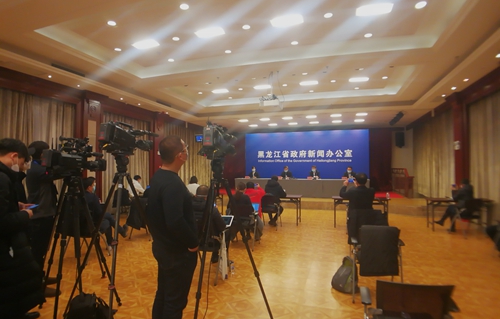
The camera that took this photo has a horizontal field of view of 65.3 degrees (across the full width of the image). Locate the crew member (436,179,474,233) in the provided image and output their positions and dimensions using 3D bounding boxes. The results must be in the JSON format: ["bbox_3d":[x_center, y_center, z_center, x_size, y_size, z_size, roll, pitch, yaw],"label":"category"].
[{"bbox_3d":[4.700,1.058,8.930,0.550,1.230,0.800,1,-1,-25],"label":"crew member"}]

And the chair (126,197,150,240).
[{"bbox_3d":[-2.330,1.235,8.276,0.500,0.850,0.560,0,-1,8],"label":"chair"}]

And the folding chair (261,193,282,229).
[{"bbox_3d":[0.530,1.272,9.576,0.500,0.830,0.560,0,-1,14],"label":"folding chair"}]

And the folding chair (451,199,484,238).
[{"bbox_3d":[4.880,1.259,8.696,0.500,0.820,0.550,0,-1,-6],"label":"folding chair"}]

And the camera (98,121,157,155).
[{"bbox_3d":[-1.101,-0.196,3.506,0.250,0.290,0.560,-2,-1,18],"label":"camera"}]

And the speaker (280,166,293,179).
[{"bbox_3d":[1.486,0.893,15.735,0.520,1.240,0.700,0,-1,14],"label":"speaker"}]

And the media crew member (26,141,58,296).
[{"bbox_3d":[-2.450,0.695,4.637,0.500,1.780,0.440,-1,-2,42],"label":"media crew member"}]

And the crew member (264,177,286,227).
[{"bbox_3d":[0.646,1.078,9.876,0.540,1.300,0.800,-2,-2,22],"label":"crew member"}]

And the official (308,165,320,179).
[{"bbox_3d":[2.742,0.918,16.581,0.520,1.300,0.750,-2,-1,14],"label":"official"}]

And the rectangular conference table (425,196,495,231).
[{"bbox_3d":[4.964,1.310,9.270,1.300,0.740,0.520,0,-1,14],"label":"rectangular conference table"}]

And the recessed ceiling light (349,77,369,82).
[{"bbox_3d":[3.255,-2.366,11.593,0.560,0.060,0.380,-2,-1,14],"label":"recessed ceiling light"}]

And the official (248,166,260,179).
[{"bbox_3d":[0.185,0.898,15.985,0.520,1.240,0.700,0,-1,14],"label":"official"}]

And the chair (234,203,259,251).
[{"bbox_3d":[-0.066,1.257,7.351,0.570,0.850,0.570,-2,-1,13],"label":"chair"}]

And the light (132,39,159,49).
[{"bbox_3d":[-2.124,-2.342,7.951,0.550,0.060,0.360,-2,-1,14],"label":"light"}]

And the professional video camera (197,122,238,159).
[{"bbox_3d":[-0.292,-0.168,3.505,0.250,0.310,0.530,-2,-1,16],"label":"professional video camera"}]

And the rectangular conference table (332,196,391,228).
[{"bbox_3d":[2.756,1.318,9.657,1.330,0.740,0.500,0,-1,14],"label":"rectangular conference table"}]

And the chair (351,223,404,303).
[{"bbox_3d":[1.484,1.155,4.522,0.590,0.850,0.580,-2,-1,19],"label":"chair"}]

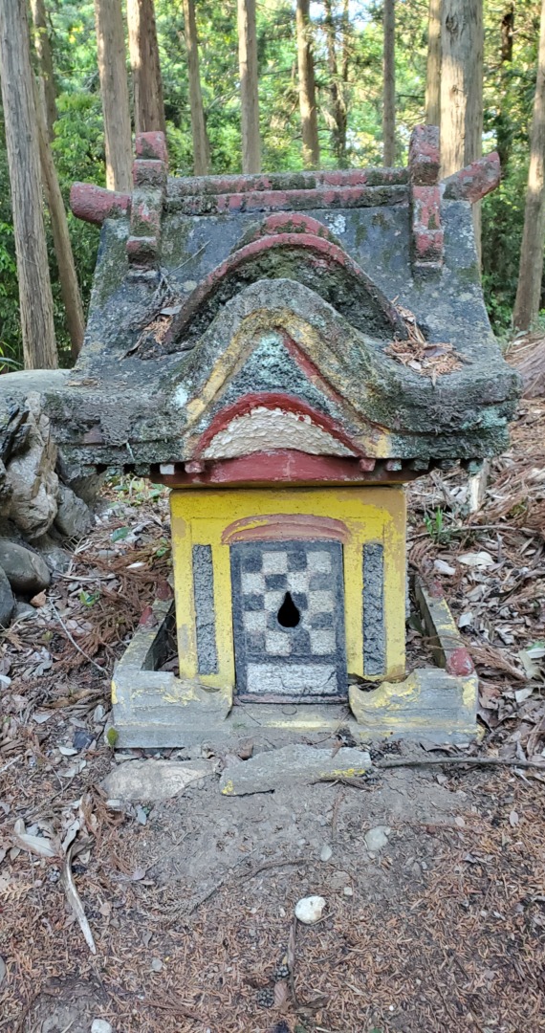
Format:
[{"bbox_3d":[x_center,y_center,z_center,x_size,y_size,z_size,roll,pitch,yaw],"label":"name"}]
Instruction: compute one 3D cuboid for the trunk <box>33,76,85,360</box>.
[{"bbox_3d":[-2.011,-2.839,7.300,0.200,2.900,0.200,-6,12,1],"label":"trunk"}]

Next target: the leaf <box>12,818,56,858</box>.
[{"bbox_3d":[-0.497,0.665,1.617,0.127,0.020,0.031,16,29,32],"label":"leaf"}]

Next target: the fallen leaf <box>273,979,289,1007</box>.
[{"bbox_3d":[0.014,0.778,1.274,0.019,0.010,0.048,0,12,1],"label":"fallen leaf"}]

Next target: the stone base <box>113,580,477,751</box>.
[{"bbox_3d":[0.089,0.391,2.408,0.949,0.235,0.867,1,13,4],"label":"stone base"}]

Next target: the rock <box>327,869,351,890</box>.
[{"bbox_3d":[0.131,0.703,1.502,0.040,0.018,0.037,0,12,0],"label":"rock"}]

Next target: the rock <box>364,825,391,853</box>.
[{"bbox_3d":[0.218,0.672,1.621,0.051,0.025,0.047,0,12,0],"label":"rock"}]

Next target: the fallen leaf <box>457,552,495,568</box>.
[{"bbox_3d":[0.771,0.155,2.938,0.114,0.020,0.068,-5,35,-8],"label":"fallen leaf"}]

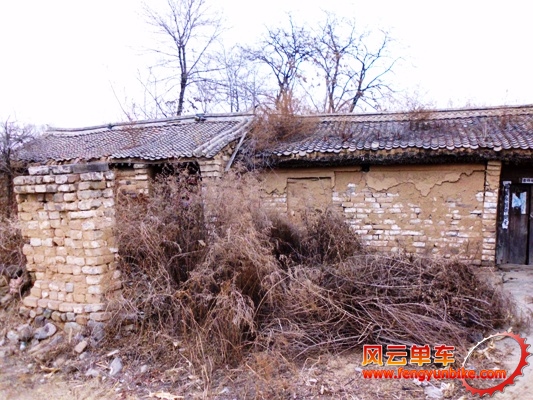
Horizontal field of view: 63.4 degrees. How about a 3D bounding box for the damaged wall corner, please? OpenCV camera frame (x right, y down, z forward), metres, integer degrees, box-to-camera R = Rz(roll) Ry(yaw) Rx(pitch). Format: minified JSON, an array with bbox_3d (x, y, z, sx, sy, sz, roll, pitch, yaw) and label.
[{"bbox_3d":[-2.820,0.592,6.150,1.354,2.216,0.450,1,4,16],"label":"damaged wall corner"}]

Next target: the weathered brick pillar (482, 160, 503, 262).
[{"bbox_3d":[5.014,0.270,9.600,0.298,2.277,0.320,0,4,14],"label":"weathered brick pillar"}]

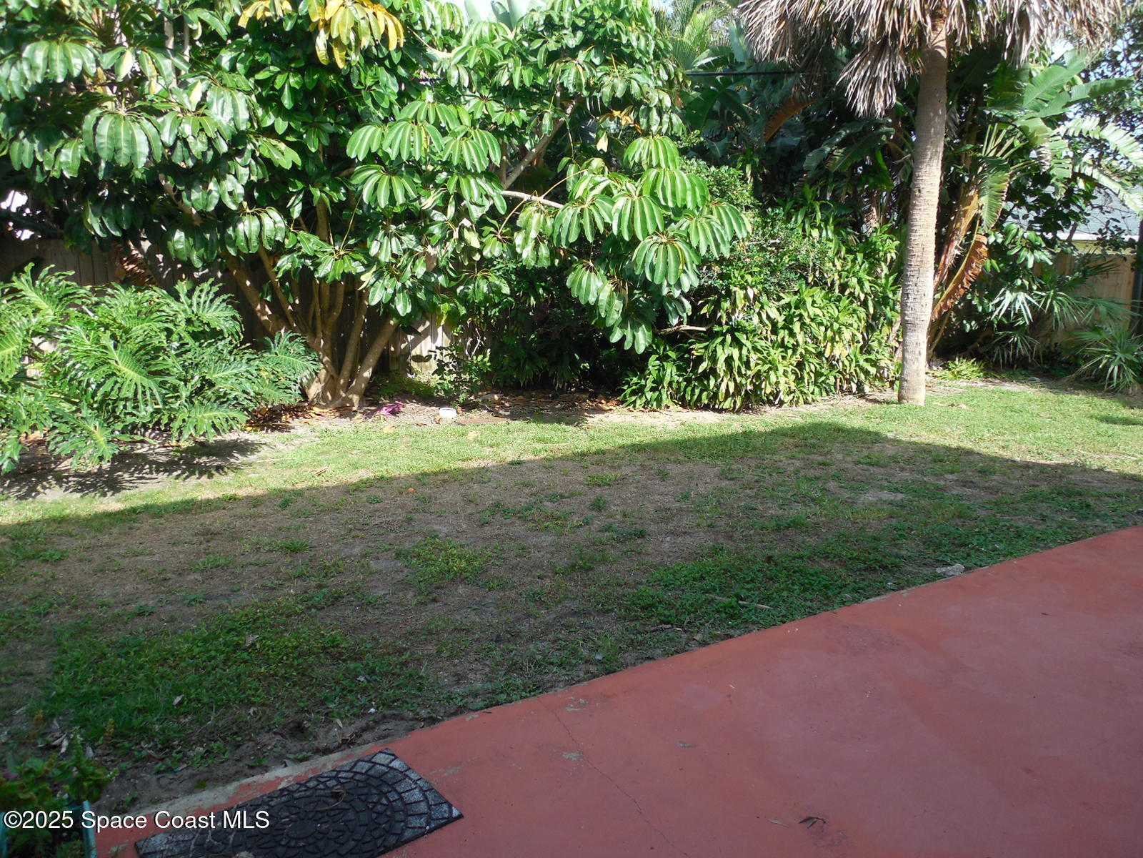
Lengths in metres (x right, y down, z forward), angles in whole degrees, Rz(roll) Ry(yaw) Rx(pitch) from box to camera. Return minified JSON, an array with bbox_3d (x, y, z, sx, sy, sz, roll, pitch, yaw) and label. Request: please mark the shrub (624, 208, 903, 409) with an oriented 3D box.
[{"bbox_3d":[2.330,-1.554,10.389,3.150,2.420,1.900,-3,11,-15],"label":"shrub"}]

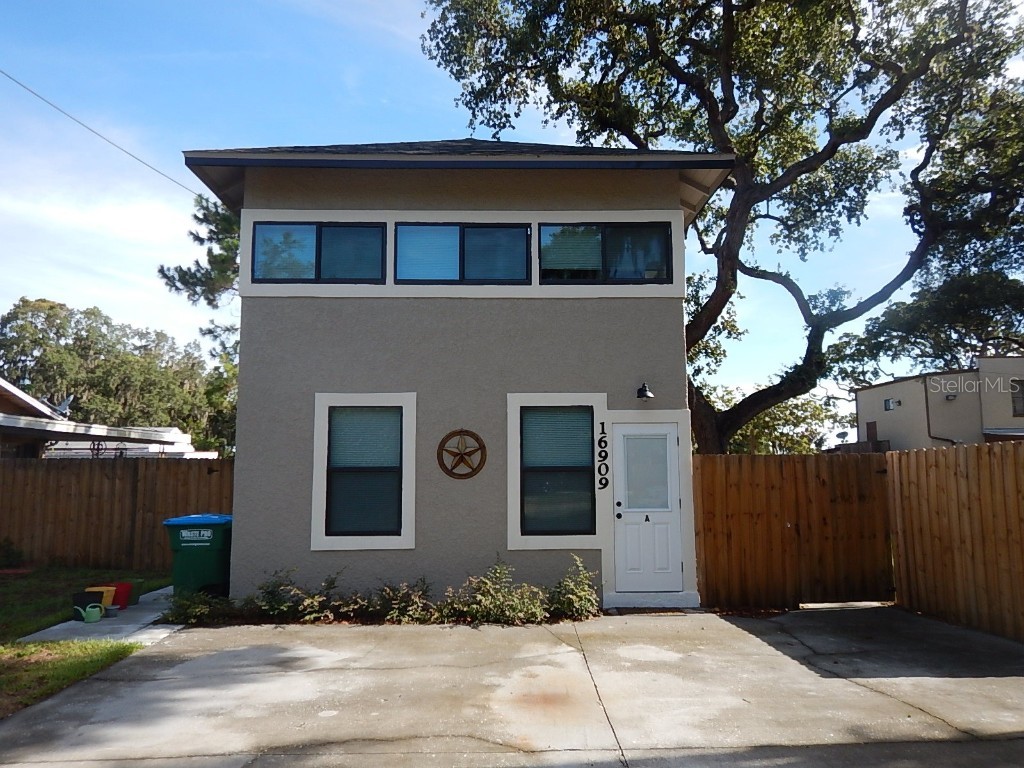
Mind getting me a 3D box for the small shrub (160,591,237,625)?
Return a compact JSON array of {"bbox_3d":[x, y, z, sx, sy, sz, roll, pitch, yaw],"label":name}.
[{"bbox_3d":[-3.506,2.475,7.967,0.892,0.309,0.660,0,-6,0],"label":"small shrub"}]

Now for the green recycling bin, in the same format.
[{"bbox_3d":[-3.845,2.192,9.029,0.870,1.080,0.740,0,-6,0],"label":"green recycling bin"}]

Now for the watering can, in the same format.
[{"bbox_3d":[-4.541,2.459,7.649,0.280,0.190,0.140,3,-7,-30],"label":"watering can"}]

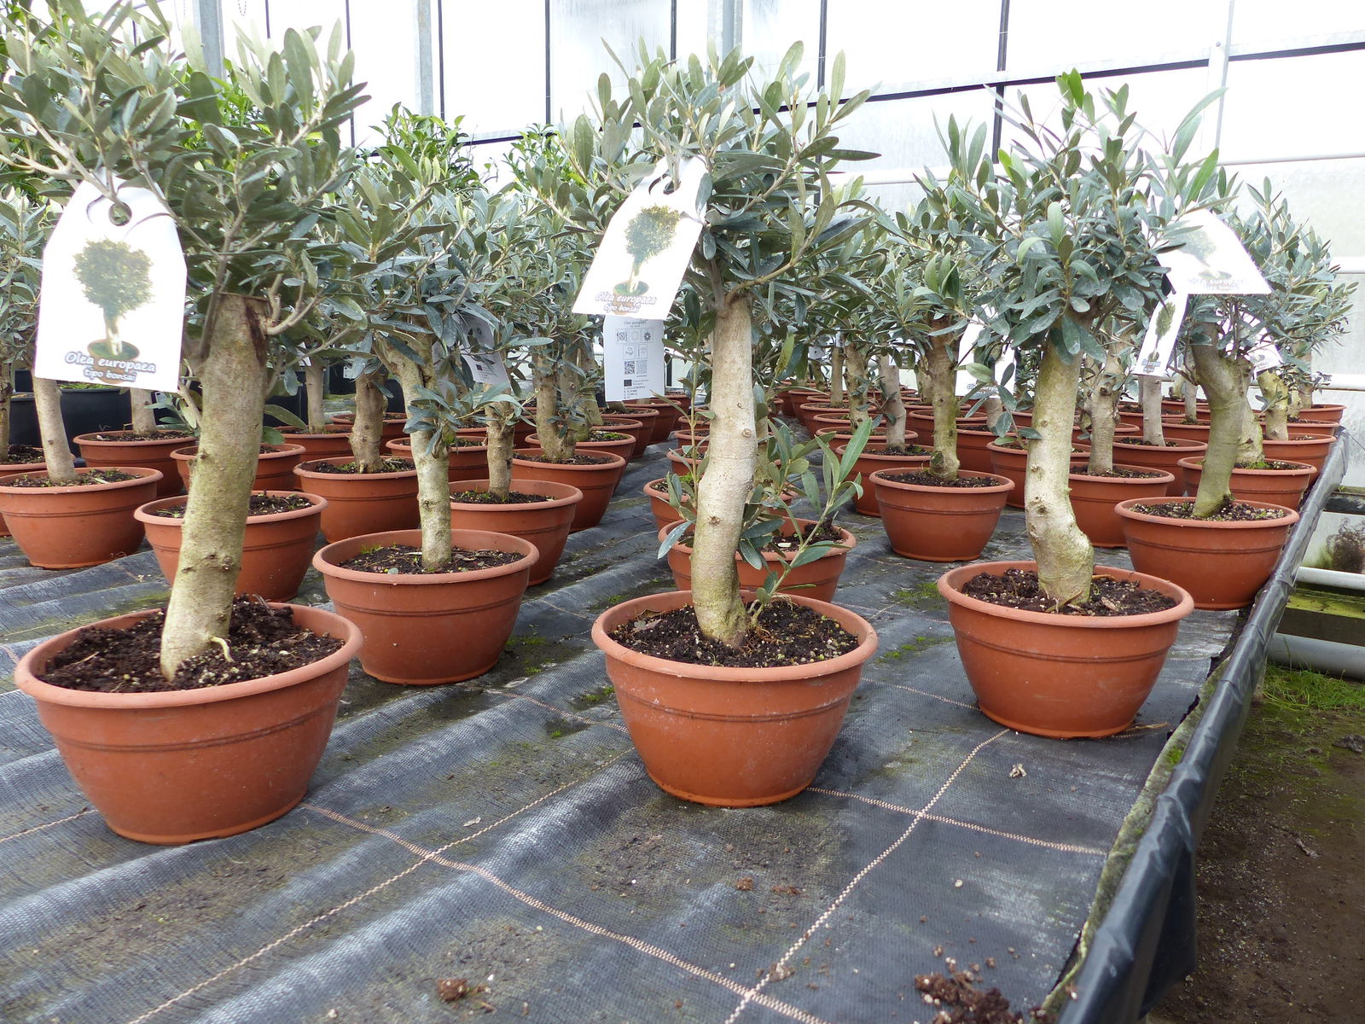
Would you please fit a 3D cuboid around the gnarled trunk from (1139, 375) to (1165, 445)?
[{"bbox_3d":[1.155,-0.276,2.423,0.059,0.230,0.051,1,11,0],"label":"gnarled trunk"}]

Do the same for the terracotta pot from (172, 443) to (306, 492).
[{"bbox_3d":[-0.973,-0.068,2.177,0.272,0.148,0.272,1,10,0],"label":"terracotta pot"}]

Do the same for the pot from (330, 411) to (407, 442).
[{"bbox_3d":[-0.851,-0.199,2.776,0.255,0.134,0.255,1,11,0],"label":"pot"}]

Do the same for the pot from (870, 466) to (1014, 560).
[{"bbox_3d":[0.498,0.005,1.911,0.272,0.148,0.272,1,10,0],"label":"pot"}]

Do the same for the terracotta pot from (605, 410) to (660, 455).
[{"bbox_3d":[-0.186,-0.226,2.838,0.238,0.125,0.238,1,11,0],"label":"terracotta pot"}]

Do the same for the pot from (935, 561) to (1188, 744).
[{"bbox_3d":[0.376,0.137,0.992,0.238,0.125,0.238,1,11,0],"label":"pot"}]

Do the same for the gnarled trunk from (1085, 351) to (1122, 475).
[{"bbox_3d":[0.816,-0.192,1.909,0.067,0.239,0.058,5,11,23],"label":"gnarled trunk"}]

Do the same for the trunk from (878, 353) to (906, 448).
[{"bbox_3d":[0.474,-0.258,2.239,0.061,0.242,0.051,1,11,0],"label":"trunk"}]

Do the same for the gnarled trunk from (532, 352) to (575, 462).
[{"bbox_3d":[-0.237,-0.195,1.816,0.079,0.202,0.069,0,11,-7],"label":"gnarled trunk"}]

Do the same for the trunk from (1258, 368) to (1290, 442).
[{"bbox_3d":[1.467,-0.266,2.443,0.068,0.184,0.062,7,12,30],"label":"trunk"}]

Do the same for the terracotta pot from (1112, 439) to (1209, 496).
[{"bbox_3d":[1.080,-0.100,2.290,0.238,0.125,0.238,1,11,0],"label":"terracotta pot"}]

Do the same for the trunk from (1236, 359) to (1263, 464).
[{"bbox_3d":[1.178,-0.209,2.056,0.066,0.217,0.064,7,12,29],"label":"trunk"}]

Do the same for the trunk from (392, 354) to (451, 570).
[{"bbox_3d":[-0.301,-0.057,1.137,0.067,0.247,0.054,-2,11,-15],"label":"trunk"}]

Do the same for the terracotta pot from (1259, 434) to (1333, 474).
[{"bbox_3d":[1.742,-0.146,2.875,0.272,0.148,0.272,1,10,0],"label":"terracotta pot"}]

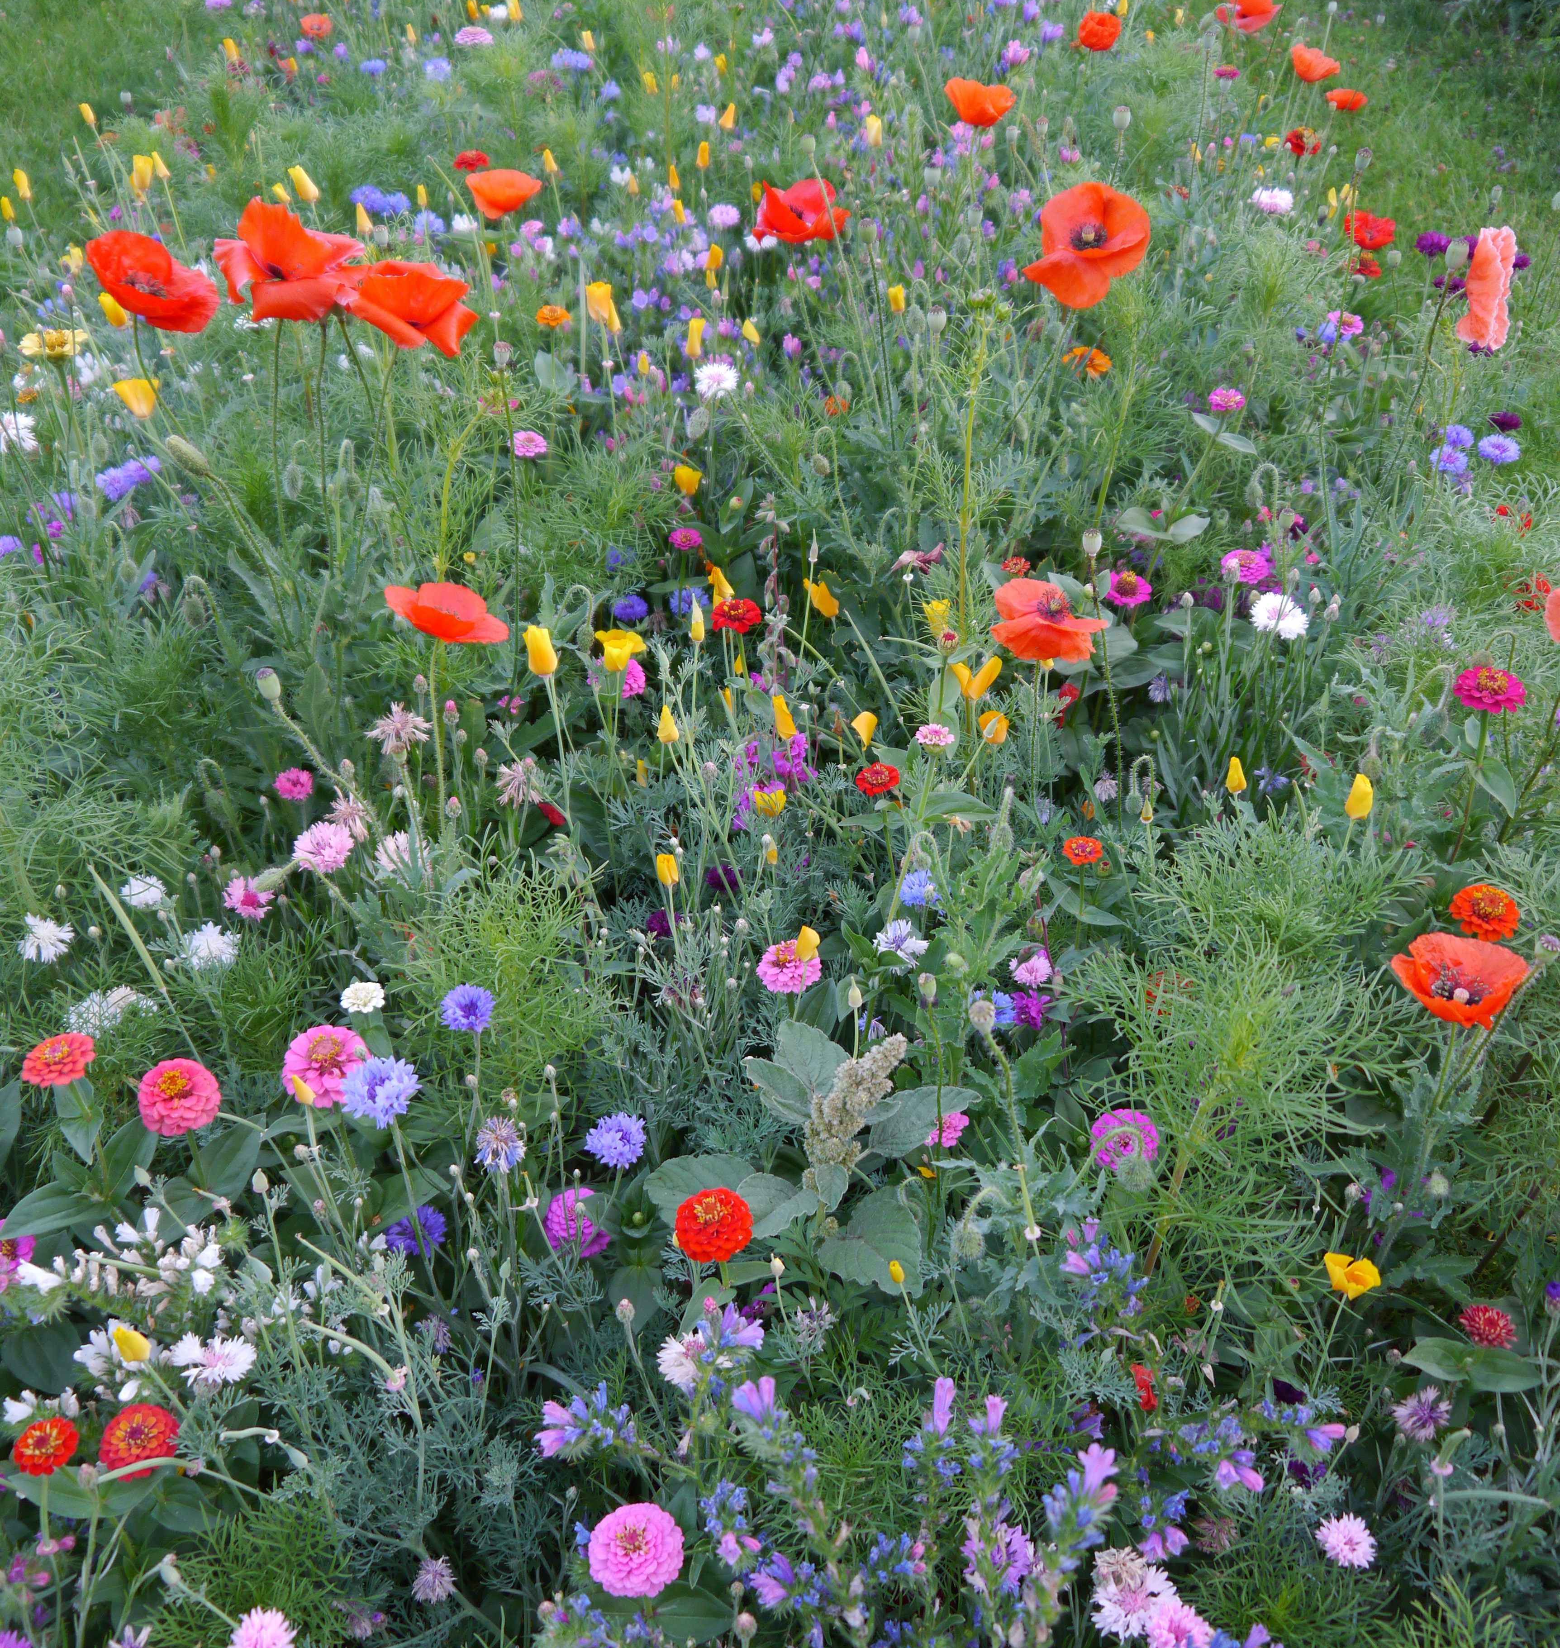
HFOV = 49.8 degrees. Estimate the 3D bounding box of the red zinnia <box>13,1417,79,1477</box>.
[{"bbox_3d":[-0.488,0.414,1.120,0.043,0.022,0.042,0,49,0],"label":"red zinnia"}]

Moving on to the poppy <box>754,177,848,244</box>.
[{"bbox_3d":[0.020,-0.573,1.570,0.086,0.050,0.086,3,46,-1],"label":"poppy"}]

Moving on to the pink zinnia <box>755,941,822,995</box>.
[{"bbox_3d":[0.007,0.119,1.380,0.053,0.028,0.052,0,47,0],"label":"pink zinnia"}]

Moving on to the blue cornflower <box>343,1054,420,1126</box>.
[{"bbox_3d":[-0.230,0.154,0.970,0.044,0.029,0.041,-13,42,-15],"label":"blue cornflower"}]

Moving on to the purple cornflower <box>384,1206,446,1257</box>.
[{"bbox_3d":[-0.269,0.300,1.240,0.045,0.033,0.045,-9,59,-18],"label":"purple cornflower"}]

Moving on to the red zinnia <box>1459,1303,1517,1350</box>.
[{"bbox_3d":[0.442,0.313,1.050,0.034,0.019,0.032,0,40,0],"label":"red zinnia"}]

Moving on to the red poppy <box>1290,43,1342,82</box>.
[{"bbox_3d":[0.748,-1.063,2.350,0.065,0.046,0.062,11,41,13],"label":"red poppy"}]

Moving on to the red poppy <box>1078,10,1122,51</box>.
[{"bbox_3d":[0.474,-1.178,2.500,0.062,0.048,0.060,7,40,8],"label":"red poppy"}]

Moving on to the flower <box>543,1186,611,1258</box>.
[{"bbox_3d":[-0.150,0.294,1.240,0.051,0.028,0.050,-1,58,1],"label":"flower"}]

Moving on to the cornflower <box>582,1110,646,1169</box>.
[{"bbox_3d":[-0.118,0.224,1.190,0.044,0.033,0.044,-10,46,-3],"label":"cornflower"}]

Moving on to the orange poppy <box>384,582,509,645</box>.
[{"bbox_3d":[-0.235,-0.149,1.190,0.087,0.035,0.080,-5,42,-13],"label":"orange poppy"}]

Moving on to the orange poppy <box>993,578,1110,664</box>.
[{"bbox_3d":[0.201,-0.153,1.260,0.087,0.042,0.083,11,48,5],"label":"orange poppy"}]

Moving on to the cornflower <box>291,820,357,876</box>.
[{"bbox_3d":[-0.363,0.019,1.340,0.049,0.032,0.047,-14,54,-15],"label":"cornflower"}]

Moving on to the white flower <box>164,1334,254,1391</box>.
[{"bbox_3d":[-0.372,0.351,1.100,0.056,0.030,0.050,-23,35,-24],"label":"white flower"}]

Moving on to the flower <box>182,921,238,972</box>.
[{"bbox_3d":[-0.471,0.100,1.390,0.044,0.030,0.043,-18,50,-19],"label":"flower"}]

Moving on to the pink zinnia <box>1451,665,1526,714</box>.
[{"bbox_3d":[0.539,-0.103,1.280,0.056,0.023,0.056,21,46,19],"label":"pink zinnia"}]

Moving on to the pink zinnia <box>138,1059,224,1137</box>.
[{"bbox_3d":[-0.357,0.163,1.000,0.048,0.028,0.047,0,40,0],"label":"pink zinnia"}]

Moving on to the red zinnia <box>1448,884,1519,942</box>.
[{"bbox_3d":[0.506,0.064,1.210,0.051,0.022,0.051,22,47,21],"label":"red zinnia"}]

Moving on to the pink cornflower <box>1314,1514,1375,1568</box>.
[{"bbox_3d":[0.400,0.507,1.190,0.043,0.032,0.043,0,45,0],"label":"pink cornflower"}]

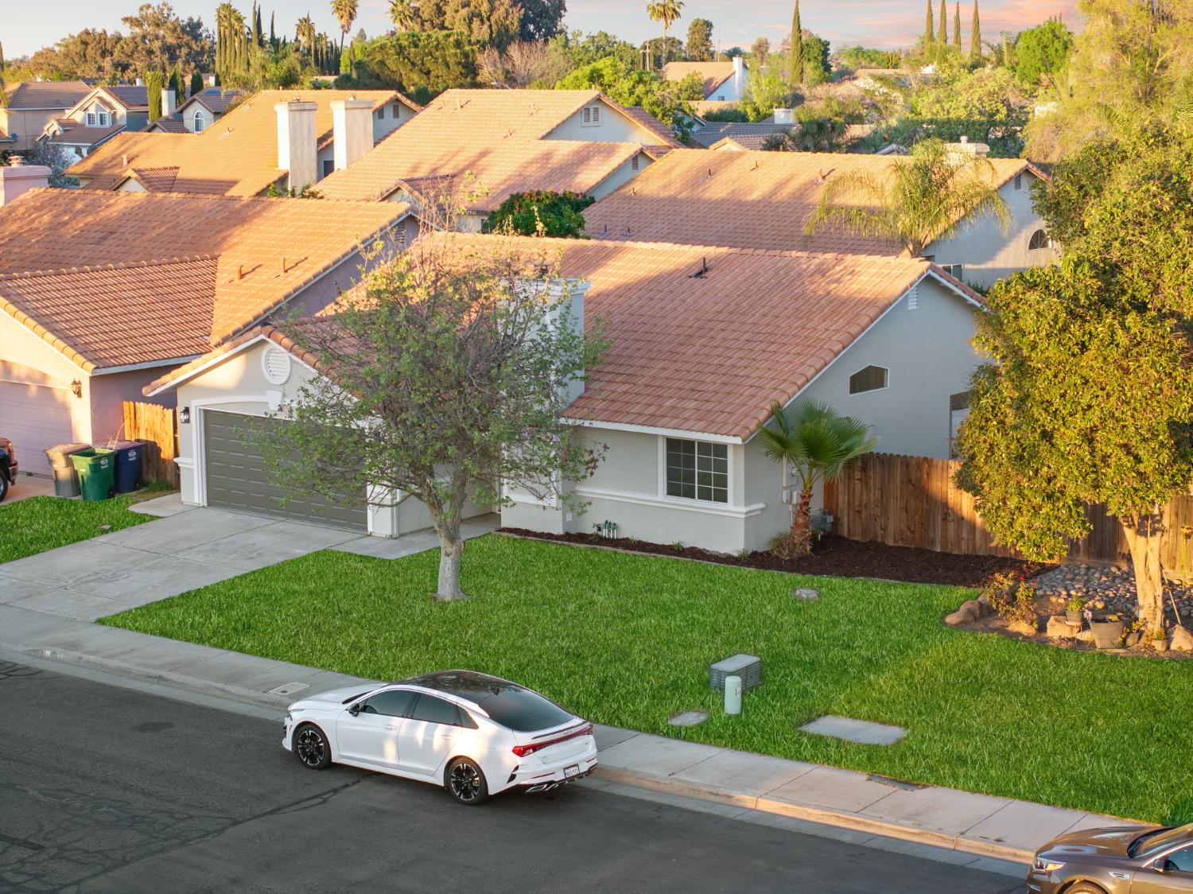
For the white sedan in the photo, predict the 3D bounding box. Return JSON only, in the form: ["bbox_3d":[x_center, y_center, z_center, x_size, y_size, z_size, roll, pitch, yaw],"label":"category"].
[{"bbox_3d":[-2.265,3.861,33.738,4.905,1.445,1.860,7,11,37],"label":"white sedan"}]

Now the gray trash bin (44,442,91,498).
[{"bbox_3d":[-11.704,0.492,53.618,0.680,1.100,0.840,4,10,27],"label":"gray trash bin"}]

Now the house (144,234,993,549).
[{"bbox_3d":[0.605,-1.830,54.459,14.100,5.400,16.550,7,11,37],"label":"house"}]

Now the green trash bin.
[{"bbox_3d":[-11.032,0.617,53.044,0.680,1.030,0.820,5,10,28],"label":"green trash bin"}]

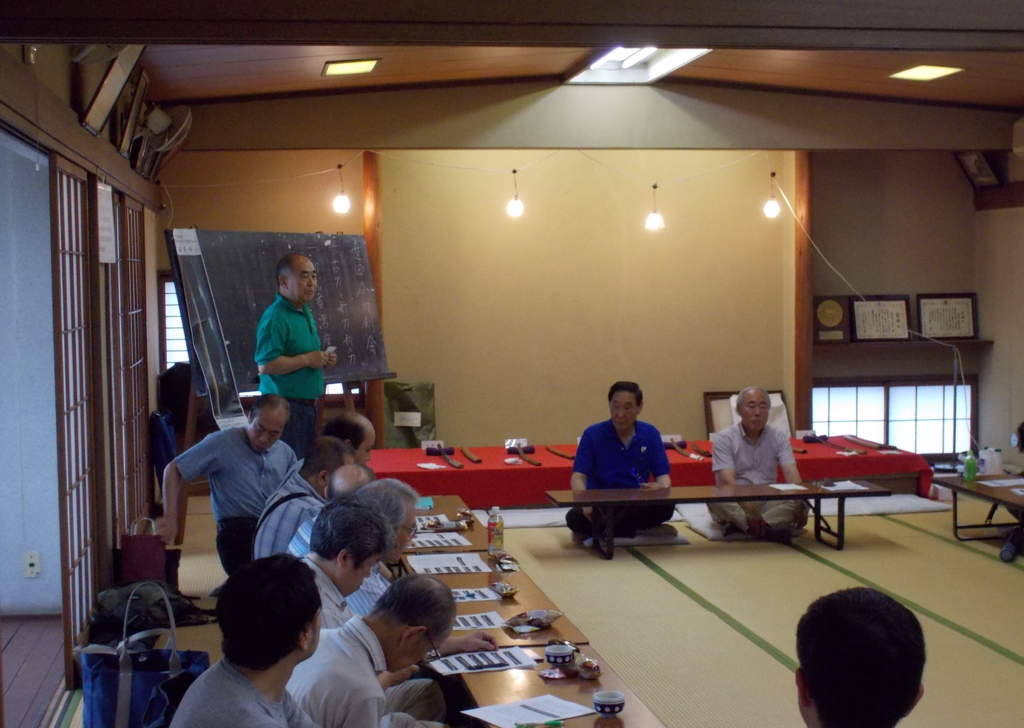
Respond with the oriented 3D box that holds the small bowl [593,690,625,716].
[{"bbox_3d":[0.255,0.910,4.415,0.086,0.058,0.086,-1,3,0],"label":"small bowl"}]

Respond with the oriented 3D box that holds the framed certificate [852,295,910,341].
[{"bbox_3d":[2.677,-0.331,11.983,0.440,0.332,0.030,-1,-6,-8],"label":"framed certificate"}]

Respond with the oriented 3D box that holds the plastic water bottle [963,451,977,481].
[{"bbox_3d":[2.527,0.559,9.147,0.067,0.172,0.067,-1,3,-8],"label":"plastic water bottle"}]

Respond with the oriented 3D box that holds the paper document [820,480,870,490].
[{"bbox_3d":[1.820,0.666,9.061,0.215,0.008,0.290,-1,3,-8],"label":"paper document"}]

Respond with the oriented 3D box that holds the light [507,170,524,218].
[{"bbox_3d":[0.025,-1.218,11.789,0.118,0.335,0.118,-1,3,0],"label":"light"}]

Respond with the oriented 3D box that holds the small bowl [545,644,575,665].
[{"bbox_3d":[0.146,0.883,5.043,0.086,0.050,0.086,-1,3,0],"label":"small bowl"}]

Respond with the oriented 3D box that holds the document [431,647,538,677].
[{"bbox_3d":[-0.087,0.907,5.034,0.297,0.015,0.210,-2,3,-15],"label":"document"}]

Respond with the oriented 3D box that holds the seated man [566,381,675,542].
[{"bbox_3d":[0.605,0.537,9.405,0.600,0.860,0.620,-1,3,-3],"label":"seated man"}]

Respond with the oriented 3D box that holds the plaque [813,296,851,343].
[{"bbox_3d":[2.377,-0.326,12.323,0.255,0.340,0.030,-1,-7,-9],"label":"plaque"}]

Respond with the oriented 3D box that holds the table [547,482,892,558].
[{"bbox_3d":[1.105,0.847,8.934,1.800,0.322,0.450,-1,3,-8],"label":"table"}]

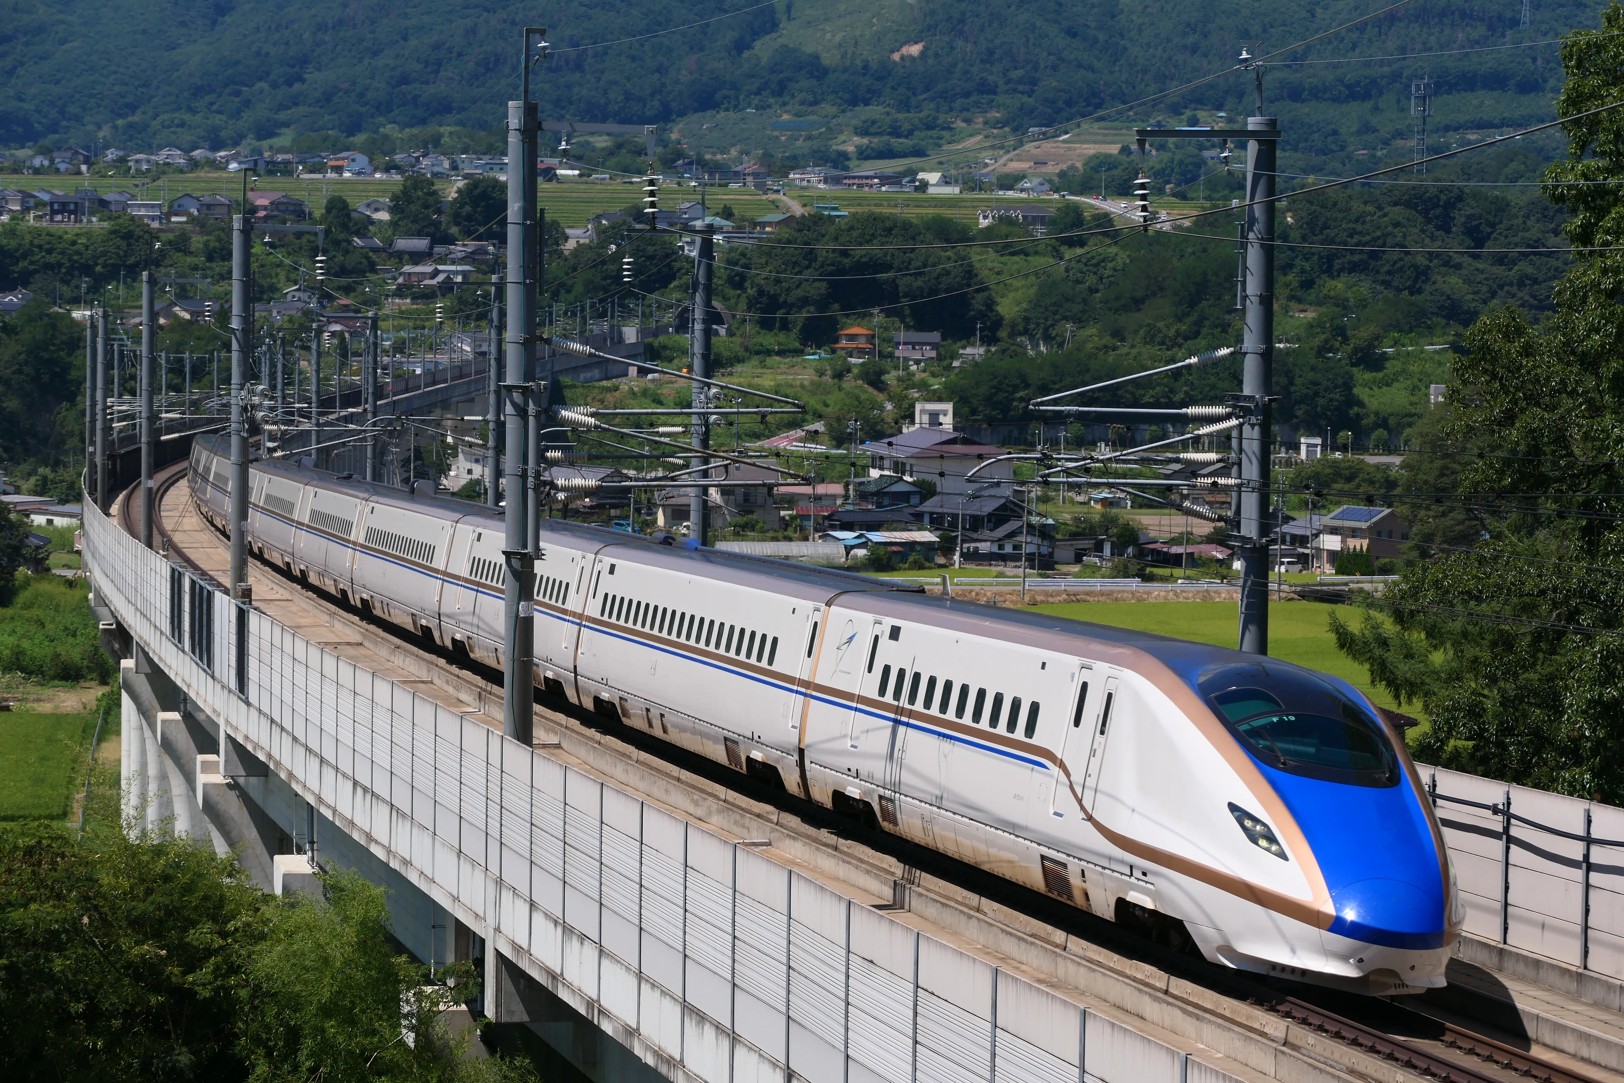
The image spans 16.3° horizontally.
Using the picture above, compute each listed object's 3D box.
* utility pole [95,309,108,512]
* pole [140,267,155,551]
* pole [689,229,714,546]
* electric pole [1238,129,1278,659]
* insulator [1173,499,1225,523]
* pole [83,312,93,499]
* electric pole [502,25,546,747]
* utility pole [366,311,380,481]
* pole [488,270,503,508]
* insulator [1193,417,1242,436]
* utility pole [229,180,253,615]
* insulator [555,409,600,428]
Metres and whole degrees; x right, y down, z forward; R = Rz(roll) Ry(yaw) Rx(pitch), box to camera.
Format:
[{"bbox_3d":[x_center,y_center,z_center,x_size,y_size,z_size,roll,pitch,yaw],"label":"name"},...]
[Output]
[{"bbox_3d":[-26.726,-3.902,214.094,0.370,9.689,0.370,0,3,-8],"label":"utility pole"},{"bbox_3d":[-19.344,-2.782,165.573,0.380,10.178,0.380,0,3,-9],"label":"pole"},{"bbox_3d":[-2.433,-1.755,125.457,0.430,10.539,0.430,0,3,-10],"label":"pole"},{"bbox_3d":[6.088,-0.472,77.774,0.450,10.666,0.450,0,3,-11],"label":"electric pole"},{"bbox_3d":[5.364,-0.417,78.645,0.736,0.150,0.150,21,-1,-11],"label":"insulator"},{"bbox_3d":[-32.447,-5.234,255.258,0.350,10.047,0.350,0,3,-8],"label":"pole"},{"bbox_3d":[-3.822,-1.009,75.901,0.550,11.703,0.550,0,3,-11],"label":"electric pole"},{"bbox_3d":[-16.695,-3.862,215.549,0.370,9.695,0.370,0,3,-8],"label":"utility pole"},{"bbox_3d":[-9.334,-2.784,167.166,0.380,10.251,0.380,0,3,-9],"label":"pole"},{"bbox_3d":[5.518,-1.561,77.245,0.700,0.150,0.150,-16,6,-9],"label":"insulator"},{"bbox_3d":[-12.421,-2.037,123.727,0.440,11.049,0.440,0,3,-10],"label":"utility pole"},{"bbox_3d":[-3.113,-1.629,75.393,0.600,0.150,0.150,16,0,-11],"label":"insulator"}]

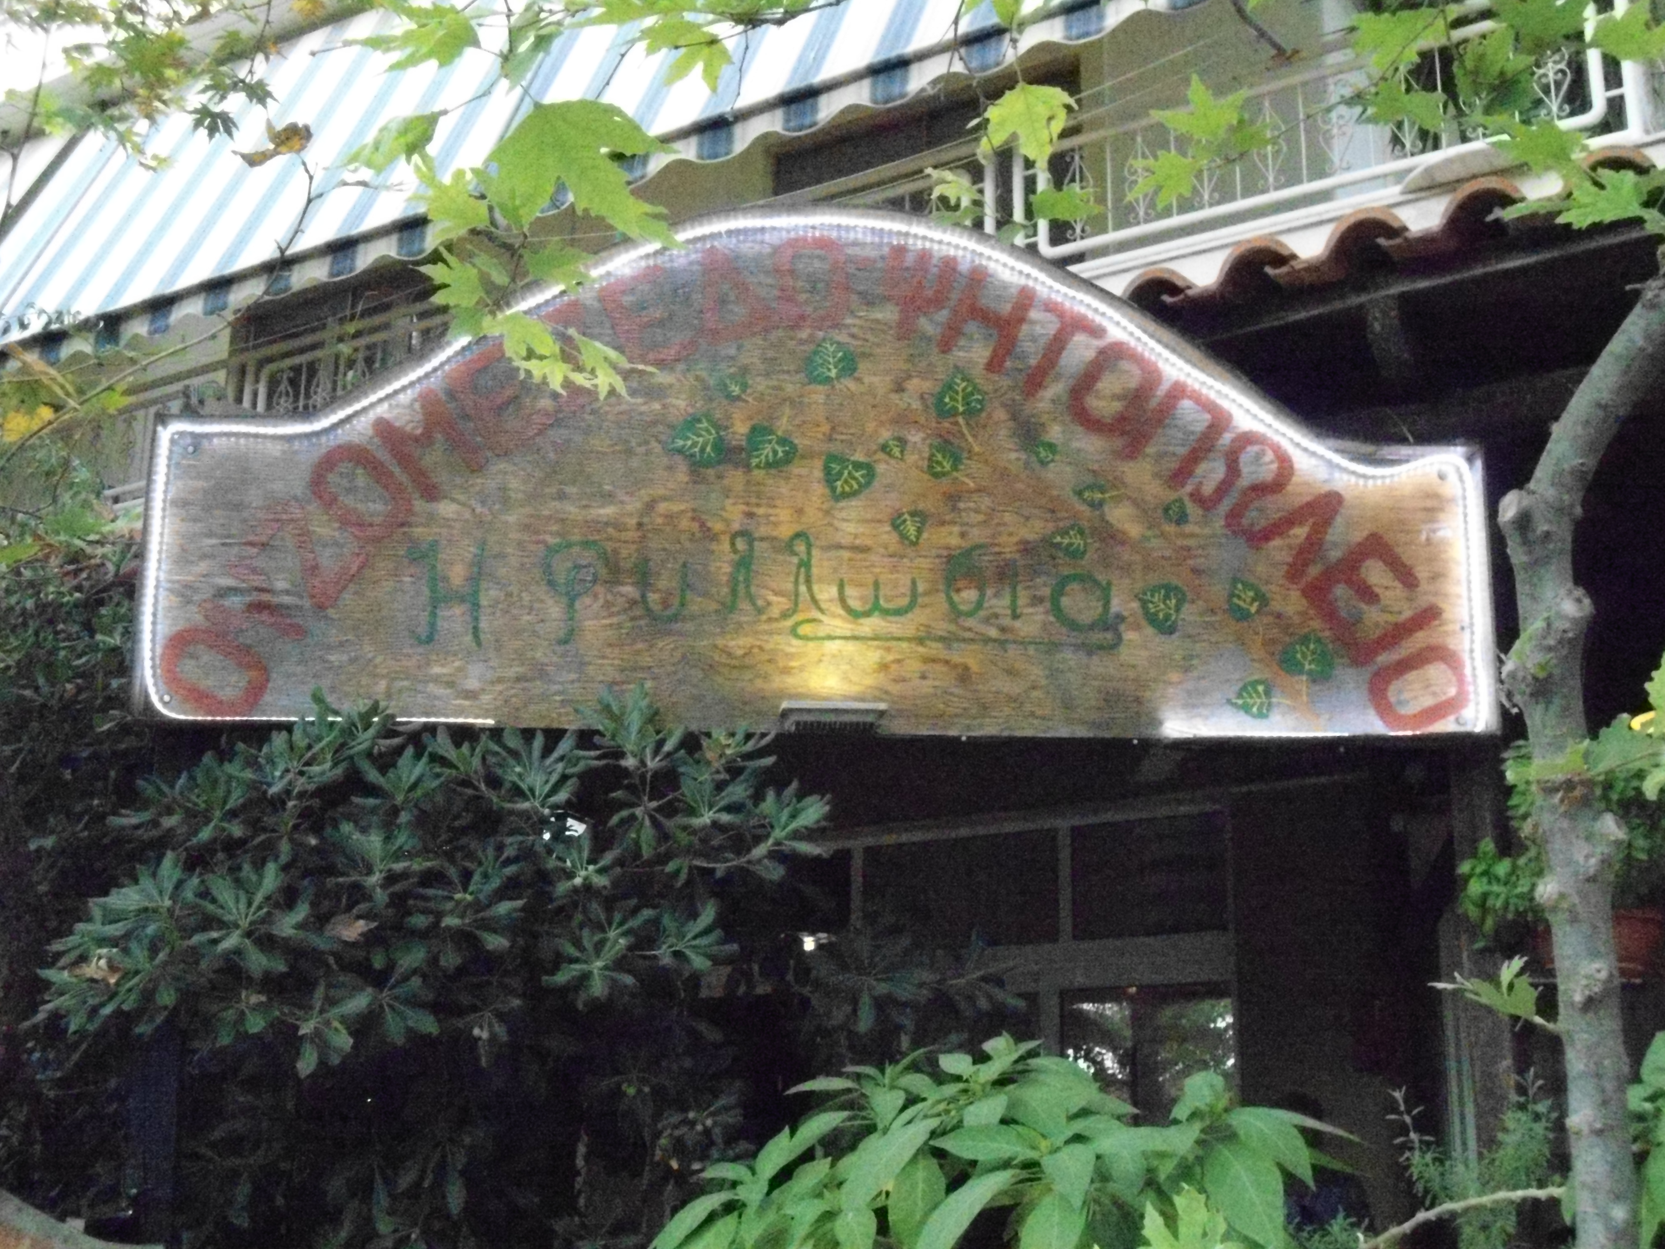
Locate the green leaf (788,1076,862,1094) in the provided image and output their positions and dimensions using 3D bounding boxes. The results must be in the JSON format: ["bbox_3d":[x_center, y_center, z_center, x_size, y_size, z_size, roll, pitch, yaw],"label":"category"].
[{"bbox_3d":[-0.007,0.468,2.150,0.075,0.019,0.035,0,-12,0],"label":"green leaf"}]

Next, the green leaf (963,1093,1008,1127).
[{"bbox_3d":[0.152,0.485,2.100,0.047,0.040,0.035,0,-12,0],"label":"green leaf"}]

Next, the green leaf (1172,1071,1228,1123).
[{"bbox_3d":[0.373,0.480,2.150,0.056,0.052,0.035,0,-12,0],"label":"green leaf"}]

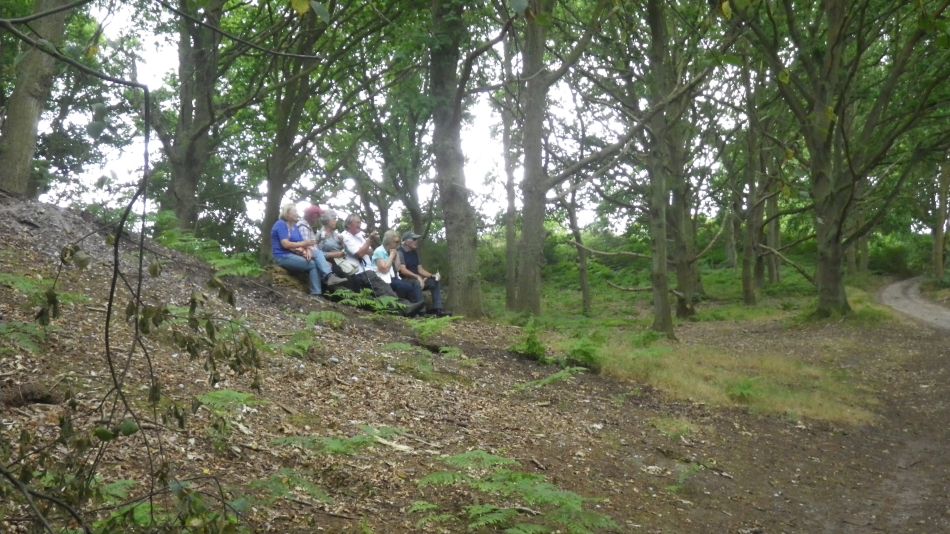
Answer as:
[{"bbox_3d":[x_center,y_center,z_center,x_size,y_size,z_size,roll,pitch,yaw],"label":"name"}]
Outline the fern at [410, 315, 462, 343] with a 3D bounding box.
[{"bbox_3d":[-0.463,0.721,12.400,0.586,0.279,0.450,0,1,0],"label":"fern"}]

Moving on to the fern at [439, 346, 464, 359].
[{"bbox_3d":[-0.258,0.938,11.600,0.285,0.112,0.220,0,1,0],"label":"fern"}]

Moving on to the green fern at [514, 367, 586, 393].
[{"bbox_3d":[0.725,1.095,10.300,0.721,0.203,0.400,0,1,0],"label":"green fern"}]

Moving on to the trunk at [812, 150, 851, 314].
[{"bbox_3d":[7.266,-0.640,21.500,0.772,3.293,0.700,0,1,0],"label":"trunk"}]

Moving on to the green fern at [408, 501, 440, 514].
[{"bbox_3d":[-0.282,1.341,5.900,0.178,0.055,0.150,0,1,0],"label":"green fern"}]

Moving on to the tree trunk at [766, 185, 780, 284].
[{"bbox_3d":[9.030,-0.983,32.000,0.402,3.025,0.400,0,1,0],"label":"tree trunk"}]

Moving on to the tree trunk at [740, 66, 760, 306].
[{"bbox_3d":[6.511,-1.903,25.000,0.425,5.672,0.420,0,1,0],"label":"tree trunk"}]

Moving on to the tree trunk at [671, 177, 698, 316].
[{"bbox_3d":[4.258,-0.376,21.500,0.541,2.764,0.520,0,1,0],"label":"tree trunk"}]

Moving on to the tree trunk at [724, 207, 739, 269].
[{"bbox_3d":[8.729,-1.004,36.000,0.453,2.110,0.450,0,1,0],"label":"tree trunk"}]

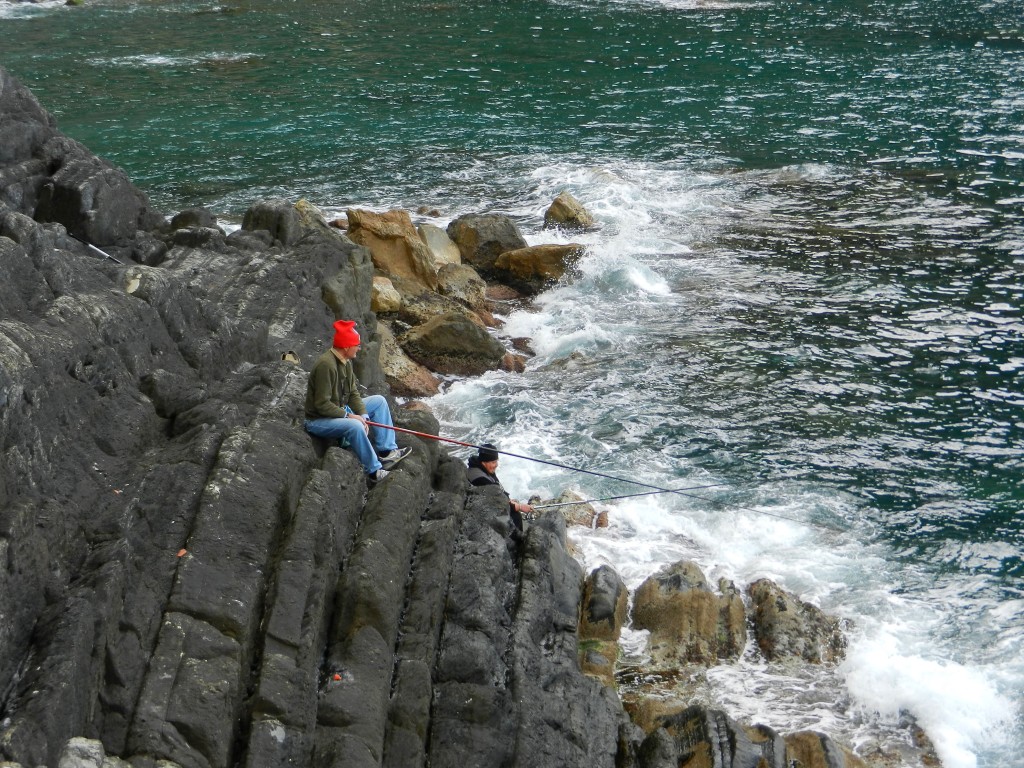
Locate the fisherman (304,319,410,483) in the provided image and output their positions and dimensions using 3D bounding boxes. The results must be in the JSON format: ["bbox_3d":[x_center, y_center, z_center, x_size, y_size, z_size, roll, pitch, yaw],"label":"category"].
[{"bbox_3d":[-1.250,0.100,18.680,0.830,1.260,0.660,6,21,17],"label":"fisherman"}]

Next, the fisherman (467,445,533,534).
[{"bbox_3d":[-0.070,1.090,19.750,0.760,1.200,0.600,8,21,21],"label":"fisherman"}]

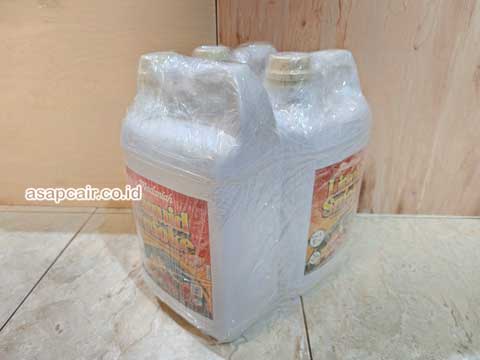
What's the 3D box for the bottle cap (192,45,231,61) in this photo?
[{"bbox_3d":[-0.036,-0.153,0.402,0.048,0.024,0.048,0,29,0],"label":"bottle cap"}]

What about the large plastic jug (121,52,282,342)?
[{"bbox_3d":[-0.045,0.013,0.408,0.128,0.315,0.188,-24,36,-38],"label":"large plastic jug"}]

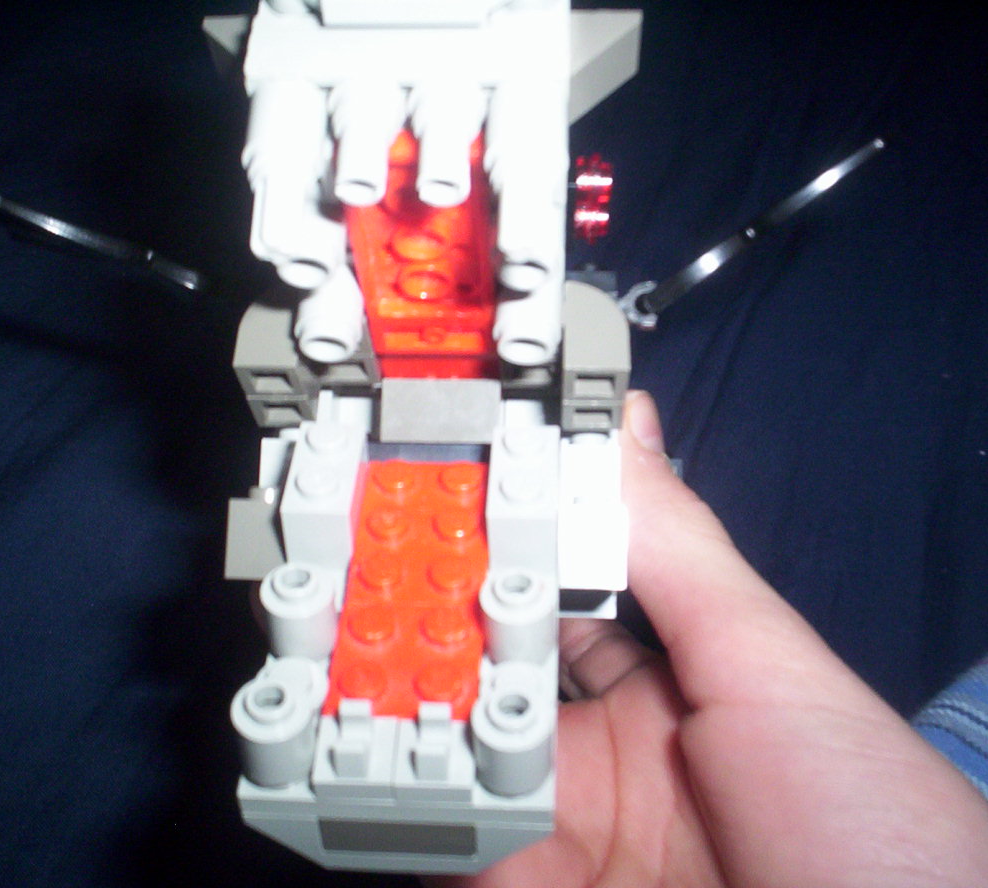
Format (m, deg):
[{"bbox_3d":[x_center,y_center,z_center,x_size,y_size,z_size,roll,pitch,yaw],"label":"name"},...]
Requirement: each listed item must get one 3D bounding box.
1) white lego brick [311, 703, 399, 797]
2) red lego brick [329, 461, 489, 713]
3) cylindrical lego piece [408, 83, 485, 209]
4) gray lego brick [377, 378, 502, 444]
[{"bbox_3d":[-0.014,0.031,0.132,0.008,0.007,0.008,1,41,2],"label":"white lego brick"},{"bbox_3d":[-0.009,0.016,0.151,0.016,0.005,0.040,1,41,2],"label":"red lego brick"},{"bbox_3d":[-0.005,-0.029,0.128,0.008,0.008,0.010,1,65,2],"label":"cylindrical lego piece"},{"bbox_3d":[-0.007,-0.004,0.177,0.016,0.008,0.009,2,76,1],"label":"gray lego brick"}]

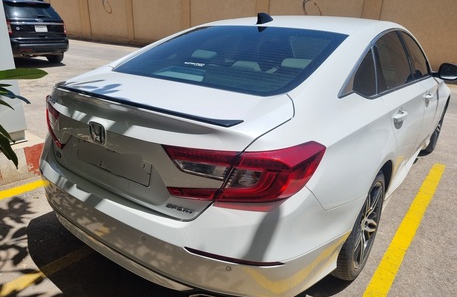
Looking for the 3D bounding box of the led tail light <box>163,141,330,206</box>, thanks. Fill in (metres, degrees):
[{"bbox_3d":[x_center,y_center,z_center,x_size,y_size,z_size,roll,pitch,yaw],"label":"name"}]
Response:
[{"bbox_3d":[0.050,0.084,1.294,0.520,0.245,0.360,16,23,34],"label":"led tail light"}]

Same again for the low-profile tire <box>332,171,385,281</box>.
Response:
[{"bbox_3d":[0.709,0.414,2.022,0.240,0.665,0.670,16,23,34],"label":"low-profile tire"}]

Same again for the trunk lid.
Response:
[{"bbox_3d":[-0.394,-0.084,1.692,1.330,0.470,0.560,16,23,34],"label":"trunk lid"}]

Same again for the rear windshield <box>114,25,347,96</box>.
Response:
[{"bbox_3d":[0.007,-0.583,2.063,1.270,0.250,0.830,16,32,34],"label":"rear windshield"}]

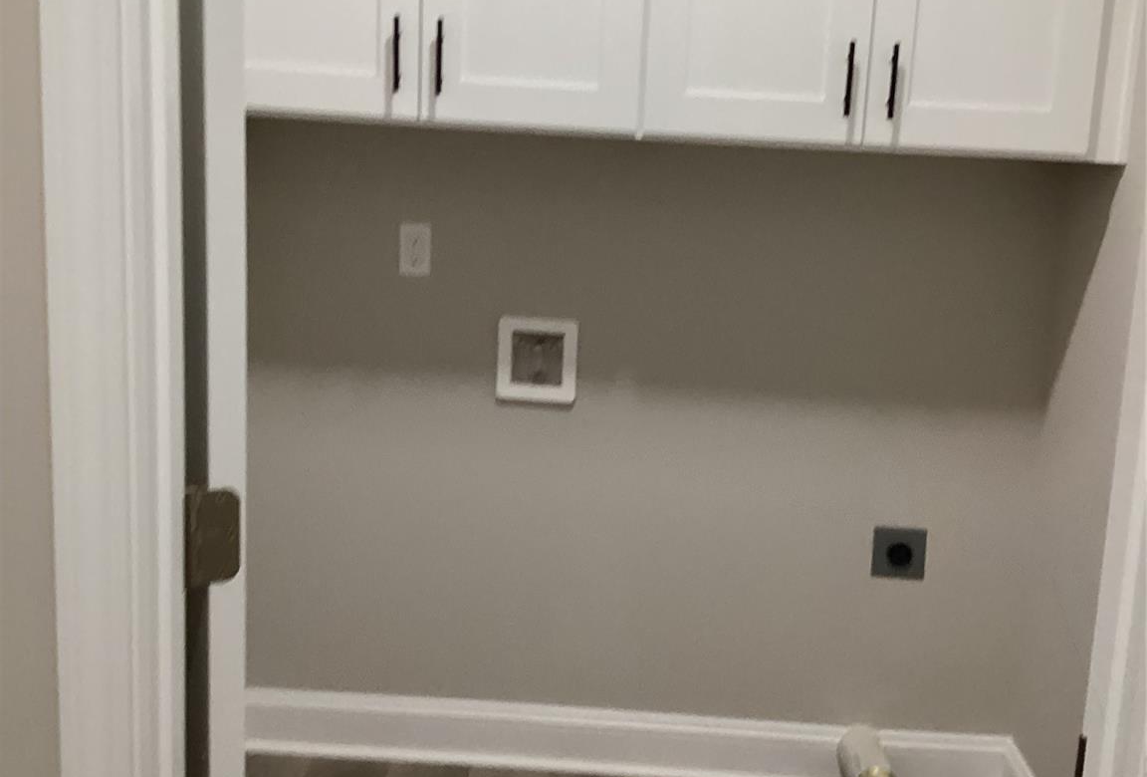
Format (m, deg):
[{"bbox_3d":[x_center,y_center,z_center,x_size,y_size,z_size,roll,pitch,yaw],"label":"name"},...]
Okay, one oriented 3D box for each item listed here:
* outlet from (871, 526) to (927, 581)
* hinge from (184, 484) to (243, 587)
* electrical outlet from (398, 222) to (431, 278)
[{"bbox_3d":[0.726,0.368,3.049,0.116,0.115,0.015,3,11,2],"label":"outlet"},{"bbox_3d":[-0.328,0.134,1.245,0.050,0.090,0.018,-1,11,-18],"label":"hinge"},{"bbox_3d":[-0.342,-0.300,2.967,0.070,0.114,0.010,3,11,2],"label":"electrical outlet"}]

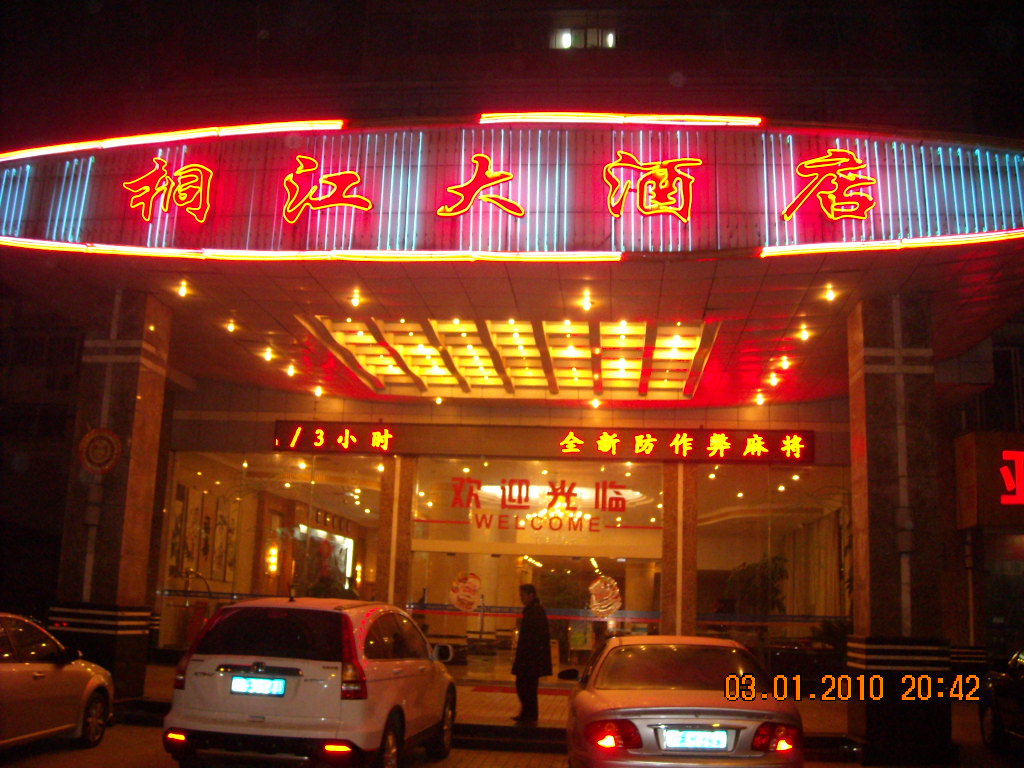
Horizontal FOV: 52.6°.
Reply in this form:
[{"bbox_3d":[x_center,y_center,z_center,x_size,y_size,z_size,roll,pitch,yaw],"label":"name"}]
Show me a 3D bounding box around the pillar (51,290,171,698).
[{"bbox_3d":[-5.079,1.455,13.203,0.902,5.149,0.876,1,-11,6],"label":"pillar"}]

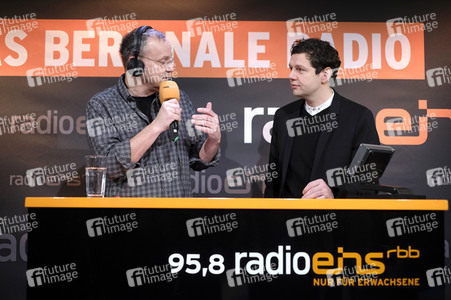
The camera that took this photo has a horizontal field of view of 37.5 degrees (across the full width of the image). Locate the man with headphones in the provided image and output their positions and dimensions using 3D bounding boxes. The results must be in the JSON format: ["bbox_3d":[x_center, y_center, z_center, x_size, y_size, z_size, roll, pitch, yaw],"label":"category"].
[{"bbox_3d":[-0.313,0.379,2.691,0.560,1.790,0.430,2,-5,-26],"label":"man with headphones"}]

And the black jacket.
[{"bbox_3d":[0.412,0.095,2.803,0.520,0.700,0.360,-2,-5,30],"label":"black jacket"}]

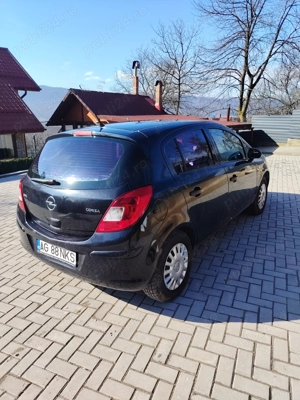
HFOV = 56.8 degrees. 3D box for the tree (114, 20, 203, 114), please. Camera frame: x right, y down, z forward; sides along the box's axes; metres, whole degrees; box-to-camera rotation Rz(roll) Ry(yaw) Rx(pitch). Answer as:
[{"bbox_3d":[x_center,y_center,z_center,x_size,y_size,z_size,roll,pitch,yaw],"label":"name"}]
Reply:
[{"bbox_3d":[1.123,-11.640,27.901,8.800,11.290,7.800,-1,16,0],"label":"tree"}]

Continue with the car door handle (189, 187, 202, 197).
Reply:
[{"bbox_3d":[0.382,-0.067,2.318,0.055,0.070,0.200,9,19,35],"label":"car door handle"}]

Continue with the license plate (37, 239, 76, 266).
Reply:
[{"bbox_3d":[-0.778,0.432,2.280,0.520,0.113,0.020,9,15,35],"label":"license plate"}]

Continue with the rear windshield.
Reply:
[{"bbox_3d":[-0.628,-0.298,2.331,1.260,0.490,0.100,9,-19,35],"label":"rear windshield"}]

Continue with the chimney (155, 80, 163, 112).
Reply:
[{"bbox_3d":[0.717,-8.305,22.083,0.520,2.240,0.450,11,20,38],"label":"chimney"}]

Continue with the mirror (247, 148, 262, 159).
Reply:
[{"bbox_3d":[1.293,-0.577,3.433,0.190,0.135,0.120,9,19,35],"label":"mirror"}]

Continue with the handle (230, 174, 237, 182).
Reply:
[{"bbox_3d":[0.909,-0.242,3.015,0.055,0.070,0.200,9,19,35],"label":"handle"}]

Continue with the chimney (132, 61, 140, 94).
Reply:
[{"bbox_3d":[-1.013,-9.132,20.801,0.450,2.360,0.420,11,20,38],"label":"chimney"}]

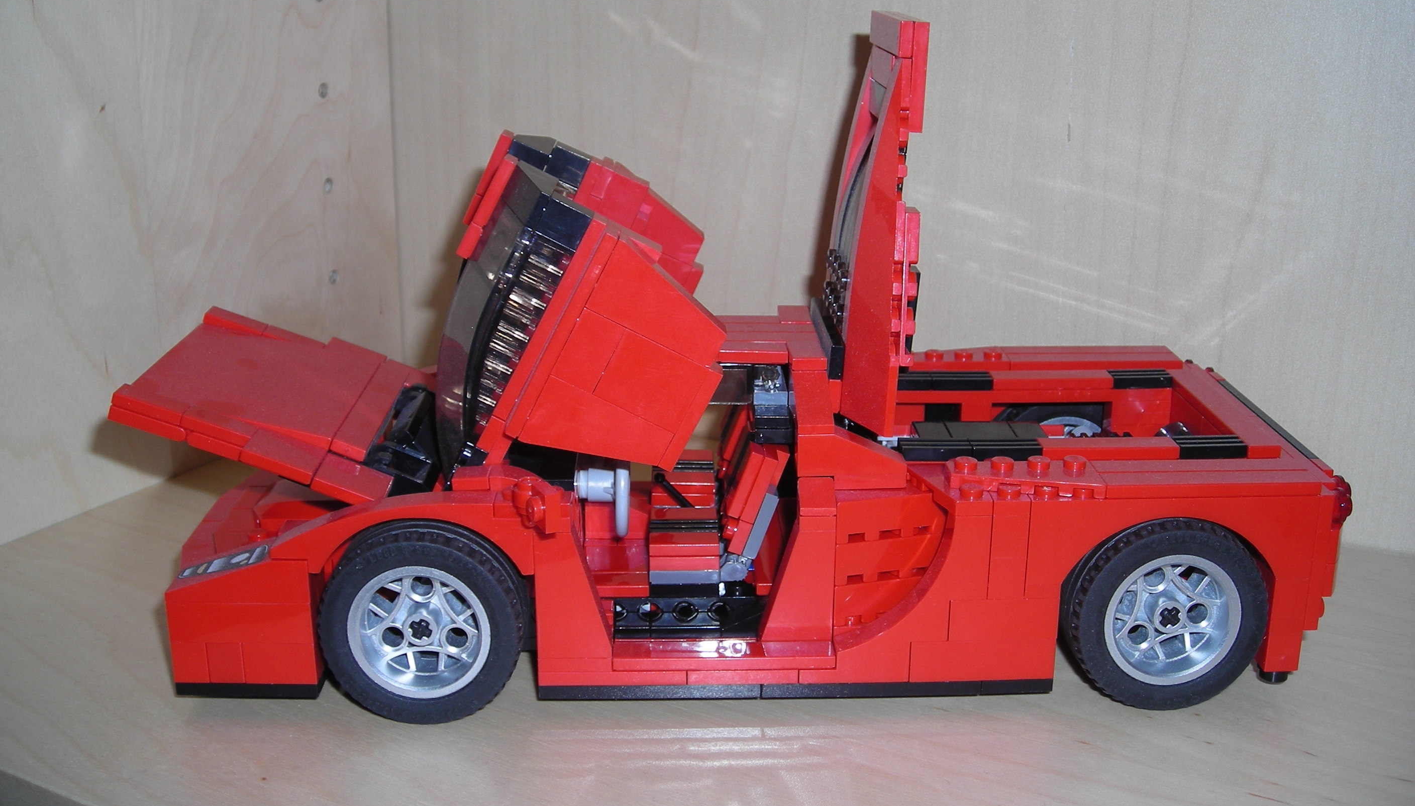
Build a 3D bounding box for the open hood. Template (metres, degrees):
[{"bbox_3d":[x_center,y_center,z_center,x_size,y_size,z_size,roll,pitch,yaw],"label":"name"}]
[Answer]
[{"bbox_3d":[-0.102,0.000,0.384,0.065,0.008,0.080,18,15,-6],"label":"open hood"}]

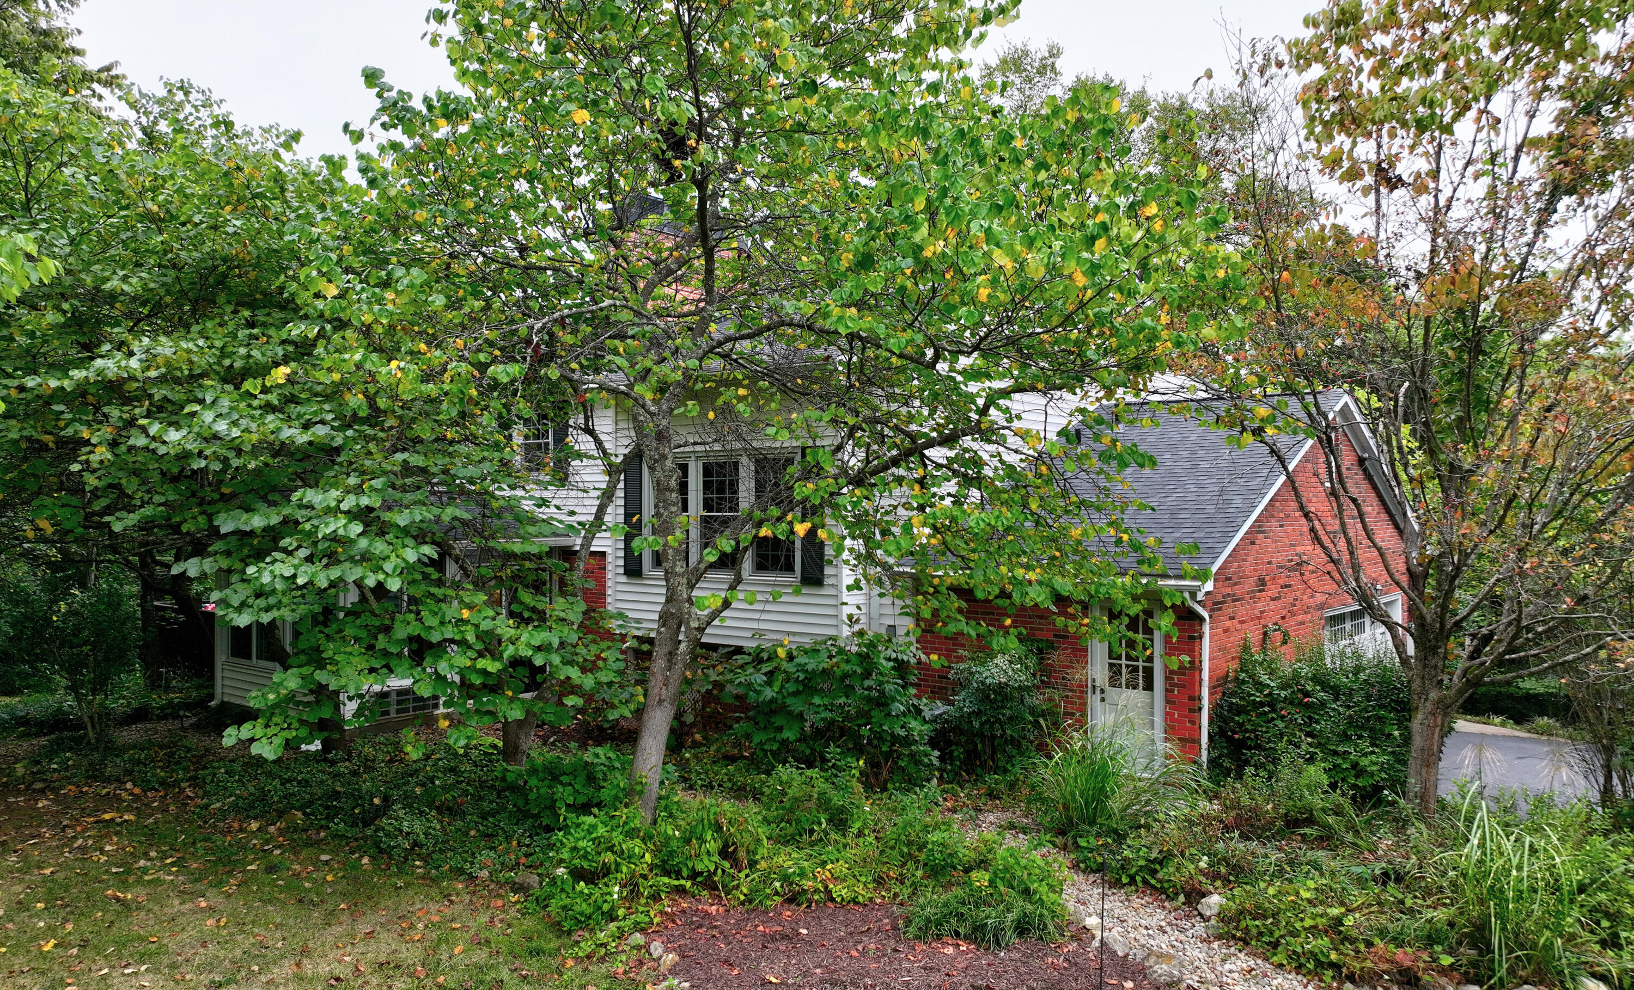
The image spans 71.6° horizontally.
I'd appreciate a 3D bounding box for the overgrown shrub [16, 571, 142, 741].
[{"bbox_3d":[-10.273,2.299,15.819,1.600,2.320,1.500,0,-1,-33],"label":"overgrown shrub"}]

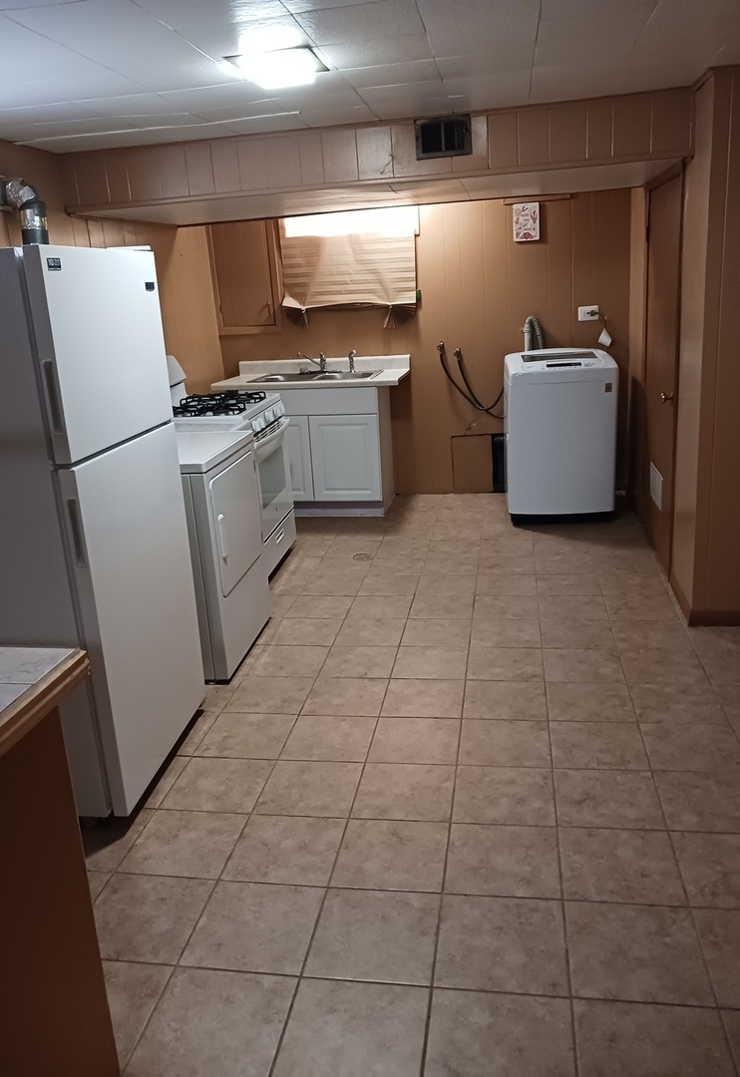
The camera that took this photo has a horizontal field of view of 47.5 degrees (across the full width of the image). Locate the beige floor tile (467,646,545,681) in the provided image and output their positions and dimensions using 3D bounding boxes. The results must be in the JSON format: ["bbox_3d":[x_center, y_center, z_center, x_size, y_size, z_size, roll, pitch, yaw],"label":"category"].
[{"bbox_3d":[0.561,0.520,3.459,0.302,0.010,0.302,-1,17,10],"label":"beige floor tile"}]

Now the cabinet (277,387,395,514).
[{"bbox_3d":[-0.316,-0.655,6.026,0.930,0.880,0.600,0,17,13],"label":"cabinet"}]

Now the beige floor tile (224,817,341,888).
[{"bbox_3d":[-0.238,0.900,2.436,0.304,0.010,0.304,-1,17,10],"label":"beige floor tile"}]

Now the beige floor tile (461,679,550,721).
[{"bbox_3d":[0.512,0.611,3.171,0.302,0.010,0.302,-1,17,10],"label":"beige floor tile"}]

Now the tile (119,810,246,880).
[{"bbox_3d":[-0.536,0.896,2.461,0.301,0.015,0.301,-1,18,10],"label":"tile"}]

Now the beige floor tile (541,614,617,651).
[{"bbox_3d":[0.909,0.425,3.693,0.303,0.010,0.303,-1,17,10],"label":"beige floor tile"}]

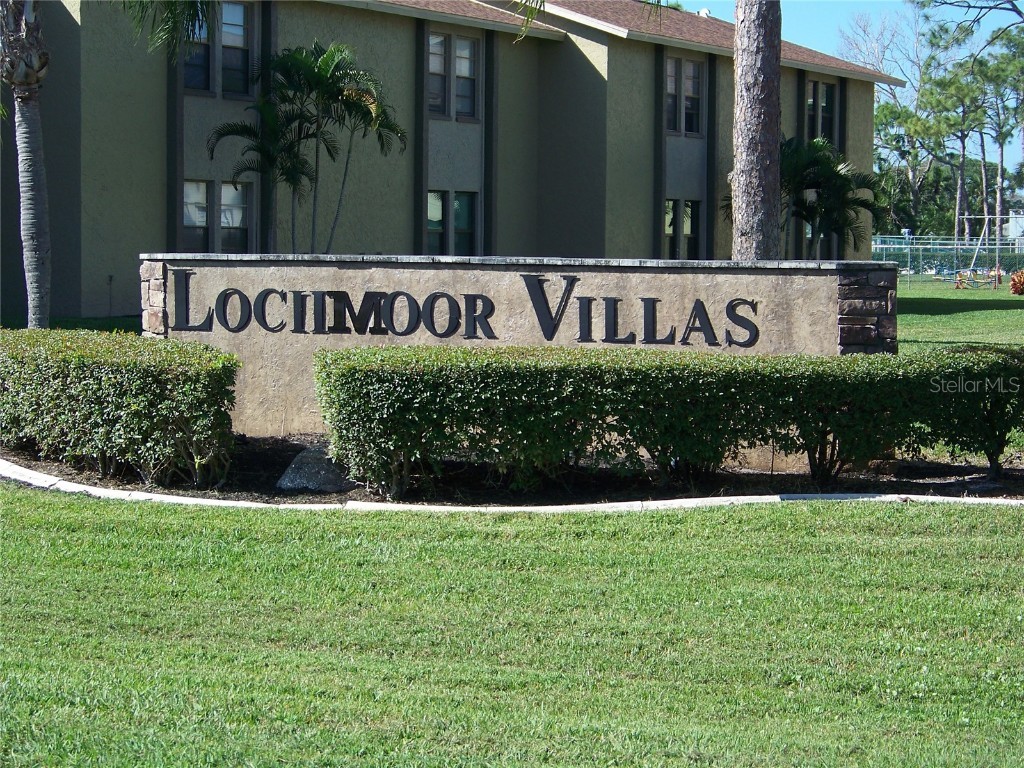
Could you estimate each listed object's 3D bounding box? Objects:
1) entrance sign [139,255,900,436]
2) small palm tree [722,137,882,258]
[{"bbox_3d":[-0.140,-0.220,19.220,6.350,1.450,0.500,2,3,27],"label":"entrance sign"},{"bbox_3d":[5.930,-3.120,52.500,3.300,3.850,3.100,1,3,0],"label":"small palm tree"}]

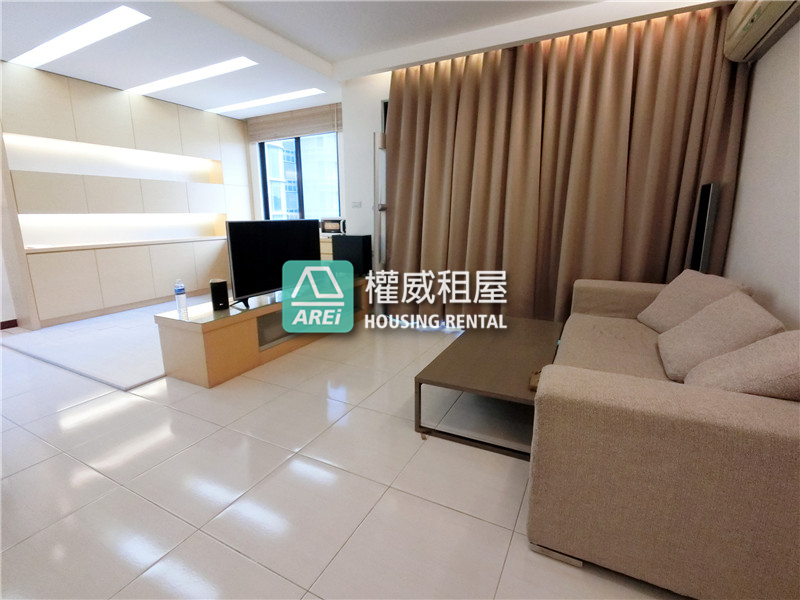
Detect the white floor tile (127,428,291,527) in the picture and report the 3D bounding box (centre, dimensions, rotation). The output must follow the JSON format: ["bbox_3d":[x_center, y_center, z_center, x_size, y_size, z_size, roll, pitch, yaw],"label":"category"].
[{"bbox_3d":[-0.823,0.755,1.646,0.500,0.013,0.500,6,14,27],"label":"white floor tile"}]

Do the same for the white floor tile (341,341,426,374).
[{"bbox_3d":[-0.139,0.469,2.950,0.500,0.013,0.500,6,14,27],"label":"white floor tile"}]

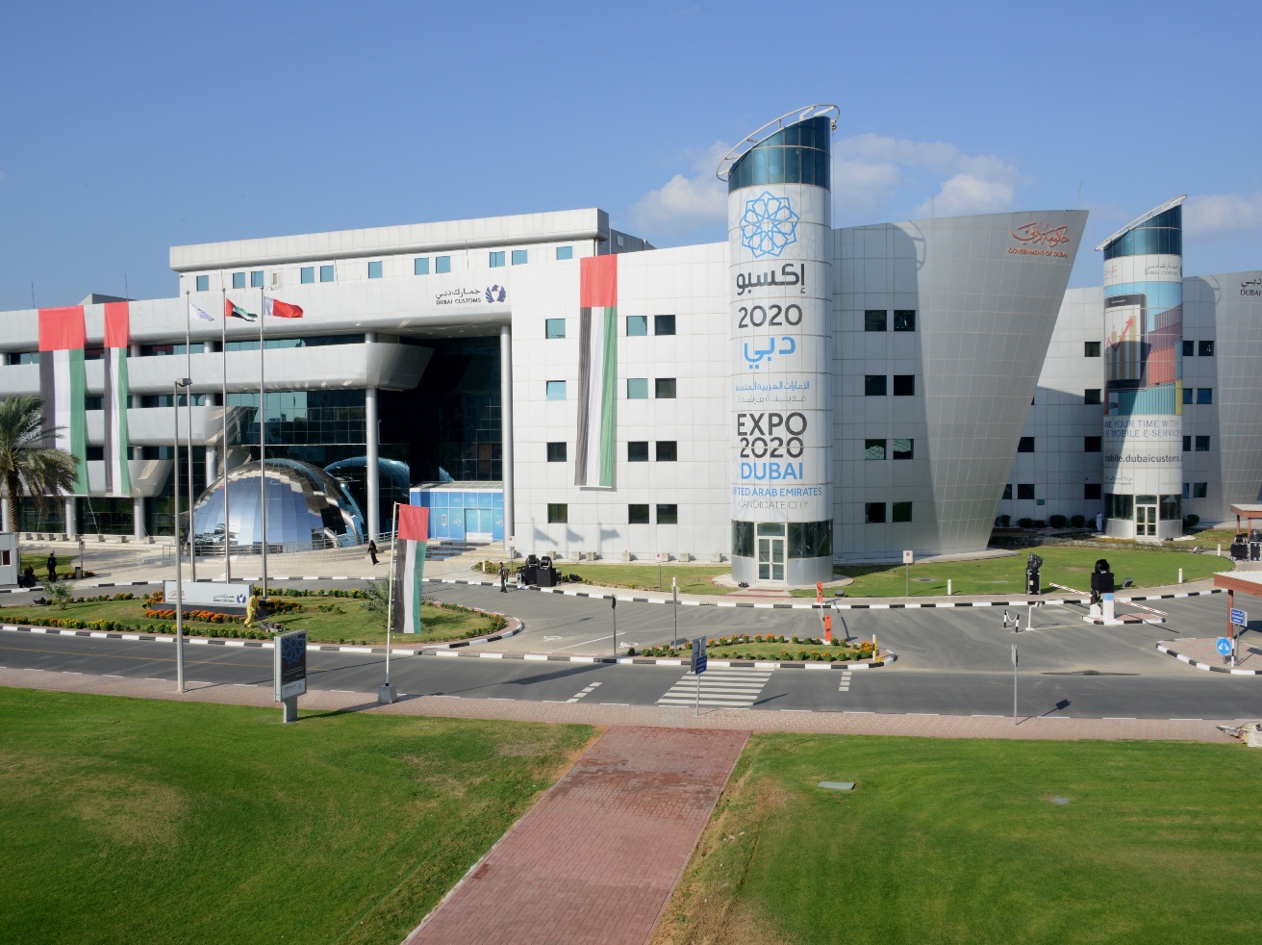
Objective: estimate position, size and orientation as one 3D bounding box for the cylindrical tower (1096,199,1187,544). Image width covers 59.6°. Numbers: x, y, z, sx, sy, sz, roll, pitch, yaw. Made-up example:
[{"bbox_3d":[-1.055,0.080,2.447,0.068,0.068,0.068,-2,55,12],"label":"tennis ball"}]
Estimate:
[{"bbox_3d":[43.329,-8.925,93.178,6.900,28.384,6.900,0,2,24],"label":"cylindrical tower"}]

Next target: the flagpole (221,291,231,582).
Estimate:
[{"bbox_3d":[-20.849,-1.411,56.803,0.190,15.939,0.190,-1,2,0],"label":"flagpole"}]

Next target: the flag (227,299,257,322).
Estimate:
[{"bbox_3d":[-20.115,-8.371,56.900,1.550,1.139,0.300,-1,2,-11],"label":"flag"}]

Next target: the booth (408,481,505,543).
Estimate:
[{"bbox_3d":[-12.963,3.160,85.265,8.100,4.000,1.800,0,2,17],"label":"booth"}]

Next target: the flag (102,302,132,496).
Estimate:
[{"bbox_3d":[-42.031,-5.947,89.999,2.550,15.795,0.250,0,2,22],"label":"flag"}]

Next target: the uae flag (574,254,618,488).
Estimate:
[{"bbox_3d":[-2.311,-6.864,75.255,2.700,15.719,0.450,0,2,13],"label":"uae flag"}]

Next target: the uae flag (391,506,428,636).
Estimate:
[{"bbox_3d":[-6.965,3.103,35.115,1.080,4.150,0.220,0,1,8],"label":"uae flag"}]

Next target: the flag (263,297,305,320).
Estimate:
[{"bbox_3d":[-17.852,-8.470,56.700,1.950,1.163,0.350,-1,2,-11],"label":"flag"}]

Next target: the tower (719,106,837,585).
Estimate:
[{"bbox_3d":[9.138,-7.787,66.966,6.900,28.503,6.900,0,2,19],"label":"tower"}]

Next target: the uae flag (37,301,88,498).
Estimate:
[{"bbox_3d":[-48.480,-6.036,94.114,5.500,16.002,0.400,0,2,24],"label":"uae flag"}]

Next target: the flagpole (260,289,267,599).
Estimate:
[{"bbox_3d":[-18.850,-1.445,56.502,0.190,15.939,0.190,-1,2,0],"label":"flagpole"}]

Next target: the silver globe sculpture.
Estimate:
[{"bbox_3d":[-27.829,2.182,86.288,13.726,6.522,12.600,0,2,20],"label":"silver globe sculpture"}]

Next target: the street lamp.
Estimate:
[{"bbox_3d":[-15.091,2.103,37.133,0.320,10.422,0.780,0,2,16],"label":"street lamp"}]

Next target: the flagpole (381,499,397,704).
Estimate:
[{"bbox_3d":[-7.738,4.082,35.136,0.520,6.408,0.480,0,2,14],"label":"flagpole"}]

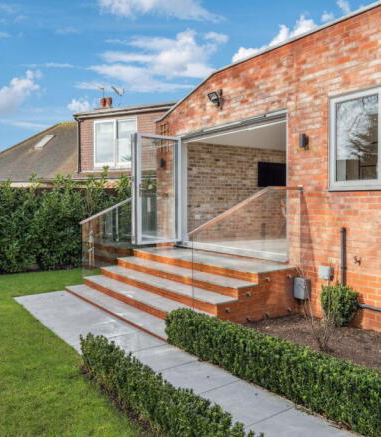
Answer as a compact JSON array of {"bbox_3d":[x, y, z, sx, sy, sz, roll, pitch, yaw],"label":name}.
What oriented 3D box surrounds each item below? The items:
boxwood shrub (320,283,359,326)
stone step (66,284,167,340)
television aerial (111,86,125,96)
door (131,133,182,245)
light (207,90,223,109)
[{"bbox_3d":[1.795,1.043,4.824,0.450,0.520,0.450,-2,3,-36],"label":"boxwood shrub"},{"bbox_3d":[-1.086,1.331,5.897,0.370,0.075,3.420,-2,3,-36],"label":"stone step"},{"bbox_3d":[-2.788,-4.910,15.500,0.350,0.300,0.850,0,2,18],"label":"television aerial"},{"bbox_3d":[-0.633,-0.534,7.642,0.970,2.000,0.200,-2,3,-36],"label":"door"},{"bbox_3d":[0.437,-2.032,6.769,0.200,0.280,0.240,-2,3,-36],"label":"light"}]

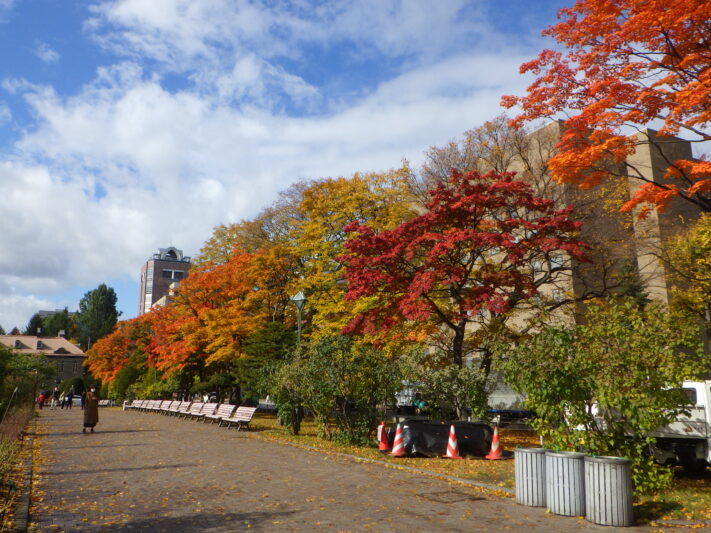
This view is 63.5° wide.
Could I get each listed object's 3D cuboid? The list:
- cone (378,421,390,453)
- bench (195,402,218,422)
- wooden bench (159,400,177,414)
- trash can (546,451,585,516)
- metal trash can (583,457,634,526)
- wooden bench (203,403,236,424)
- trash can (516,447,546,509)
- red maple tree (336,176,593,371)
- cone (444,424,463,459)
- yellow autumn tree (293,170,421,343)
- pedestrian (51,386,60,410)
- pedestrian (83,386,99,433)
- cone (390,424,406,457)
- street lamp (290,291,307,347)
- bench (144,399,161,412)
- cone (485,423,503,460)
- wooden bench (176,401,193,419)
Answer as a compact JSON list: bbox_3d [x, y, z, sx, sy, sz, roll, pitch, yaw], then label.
[{"bbox_3d":[0.702,4.048,13.715,0.360,0.700,0.360,6,-13,-28],"label":"cone"},{"bbox_3d":[-6.711,6.371,25.238,0.750,0.770,1.950,6,-13,-28],"label":"bench"},{"bbox_3d":[-10.816,7.933,32.660,0.750,0.770,1.950,6,-13,-28],"label":"wooden bench"},{"bbox_3d":[2.600,2.681,7.141,0.520,0.690,0.520,-4,-12,18],"label":"trash can"},{"bbox_3d":[2.982,2.635,6.780,0.490,0.710,0.490,0,-12,0],"label":"metal trash can"},{"bbox_3d":[-5.750,6.356,24.525,0.700,0.820,2.050,6,-14,-28],"label":"wooden bench"},{"bbox_3d":[2.459,2.865,7.855,0.490,0.710,0.490,0,-12,0],"label":"trash can"},{"bbox_3d":[3.140,0.983,17.840,7.300,8.300,6.900,-2,-12,9],"label":"red maple tree"},{"bbox_3d":[2.119,3.814,12.542,0.380,0.700,0.380,0,-12,0],"label":"cone"},{"bbox_3d":[0.047,1.218,27.346,7.000,12.053,7.000,0,-12,0],"label":"yellow autumn tree"},{"bbox_3d":[-22.758,10.029,43.764,0.500,1.660,0.600,-12,-17,44],"label":"pedestrian"},{"bbox_3d":[-9.182,4.968,20.073,0.420,1.610,0.500,-10,-15,40],"label":"pedestrian"},{"bbox_3d":[0.928,3.848,12.786,0.380,0.700,0.380,0,-12,0],"label":"cone"},{"bbox_3d":[-2.010,3.379,20.751,0.480,5.018,0.480,6,-14,-28],"label":"street lamp"},{"bbox_3d":[-12.681,8.643,36.033,0.750,0.770,1.950,6,-13,-28],"label":"bench"},{"bbox_3d":[3.074,3.912,12.813,0.380,0.700,0.380,0,-12,0],"label":"cone"},{"bbox_3d":[-8.950,7.223,29.286,0.750,0.770,1.950,6,-13,-28],"label":"wooden bench"}]

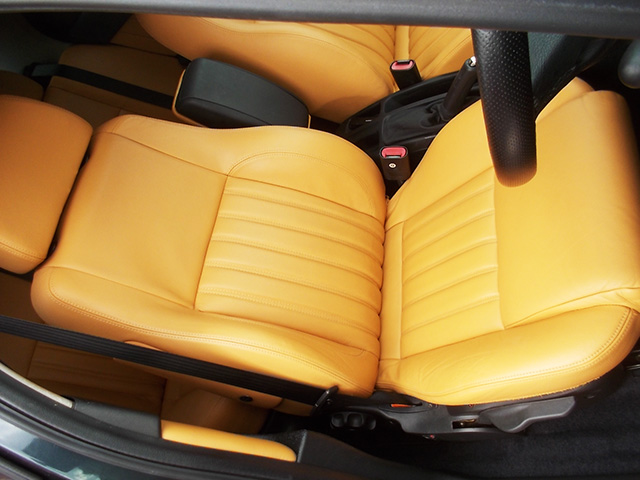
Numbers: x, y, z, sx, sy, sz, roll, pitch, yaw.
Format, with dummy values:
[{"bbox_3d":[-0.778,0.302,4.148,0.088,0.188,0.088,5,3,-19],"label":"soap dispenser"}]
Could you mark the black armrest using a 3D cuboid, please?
[{"bbox_3d":[-0.166,-0.289,1.221,0.122,0.308,0.133,-39,37,52],"label":"black armrest"}]

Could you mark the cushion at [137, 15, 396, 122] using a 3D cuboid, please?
[{"bbox_3d":[-0.063,-0.640,1.358,0.190,0.620,0.470,-44,33,54],"label":"cushion"}]

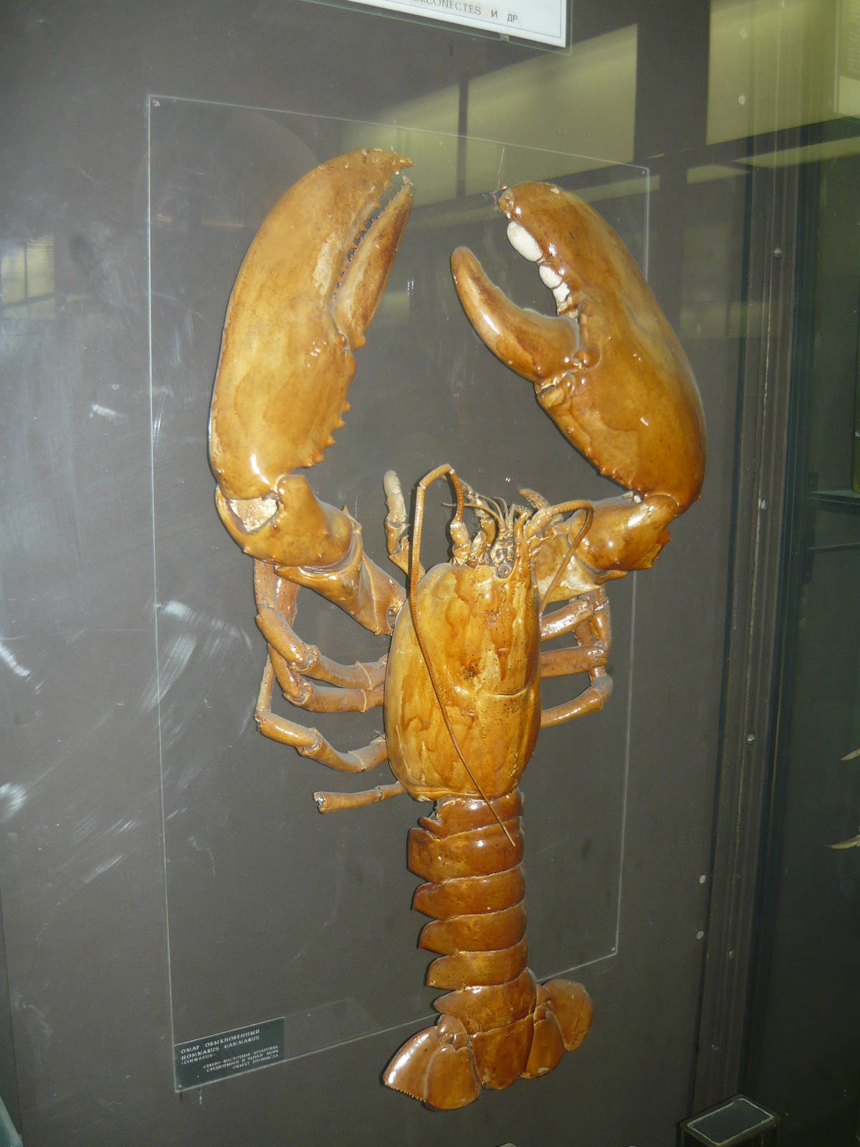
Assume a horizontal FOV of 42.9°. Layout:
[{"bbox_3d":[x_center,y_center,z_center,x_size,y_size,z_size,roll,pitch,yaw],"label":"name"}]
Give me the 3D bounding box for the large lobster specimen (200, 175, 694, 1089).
[{"bbox_3d":[0.043,0.075,0.872,0.442,0.770,0.134,-4,10,-30],"label":"large lobster specimen"}]

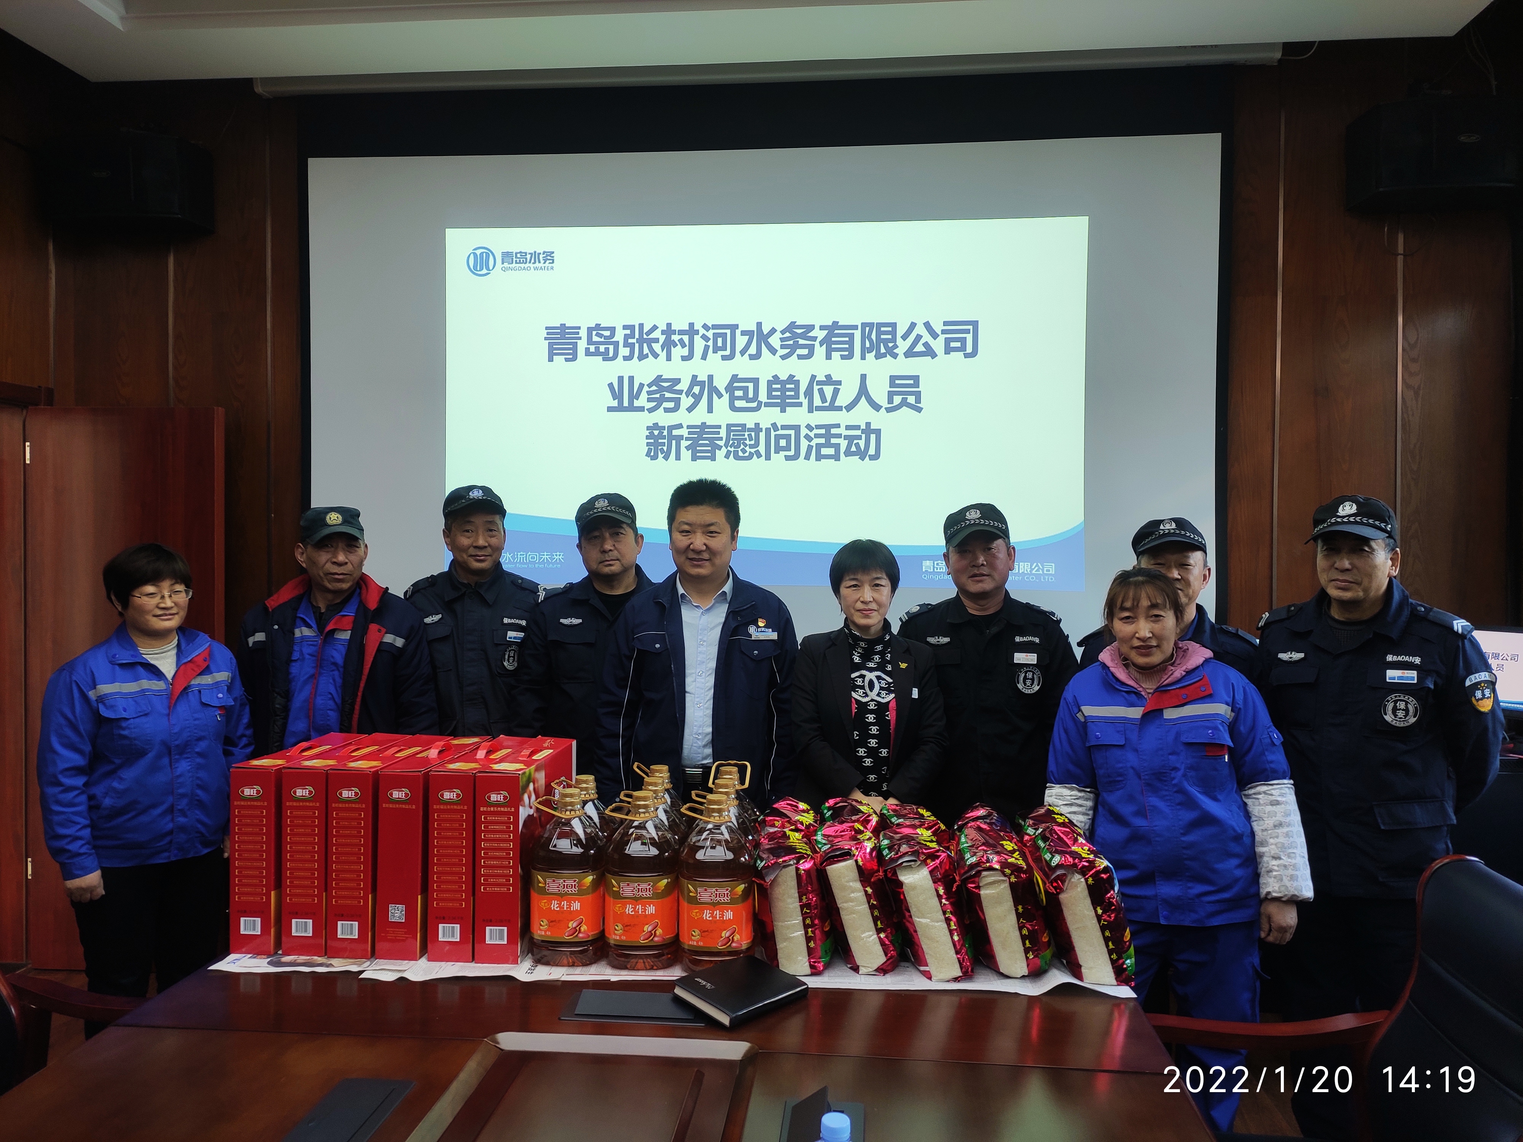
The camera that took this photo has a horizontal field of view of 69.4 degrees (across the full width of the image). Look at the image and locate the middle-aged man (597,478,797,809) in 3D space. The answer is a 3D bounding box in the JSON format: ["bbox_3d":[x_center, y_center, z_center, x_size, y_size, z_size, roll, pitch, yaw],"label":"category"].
[{"bbox_3d":[-0.162,0.652,2.750,0.510,1.755,0.290,0,1,-1],"label":"middle-aged man"}]

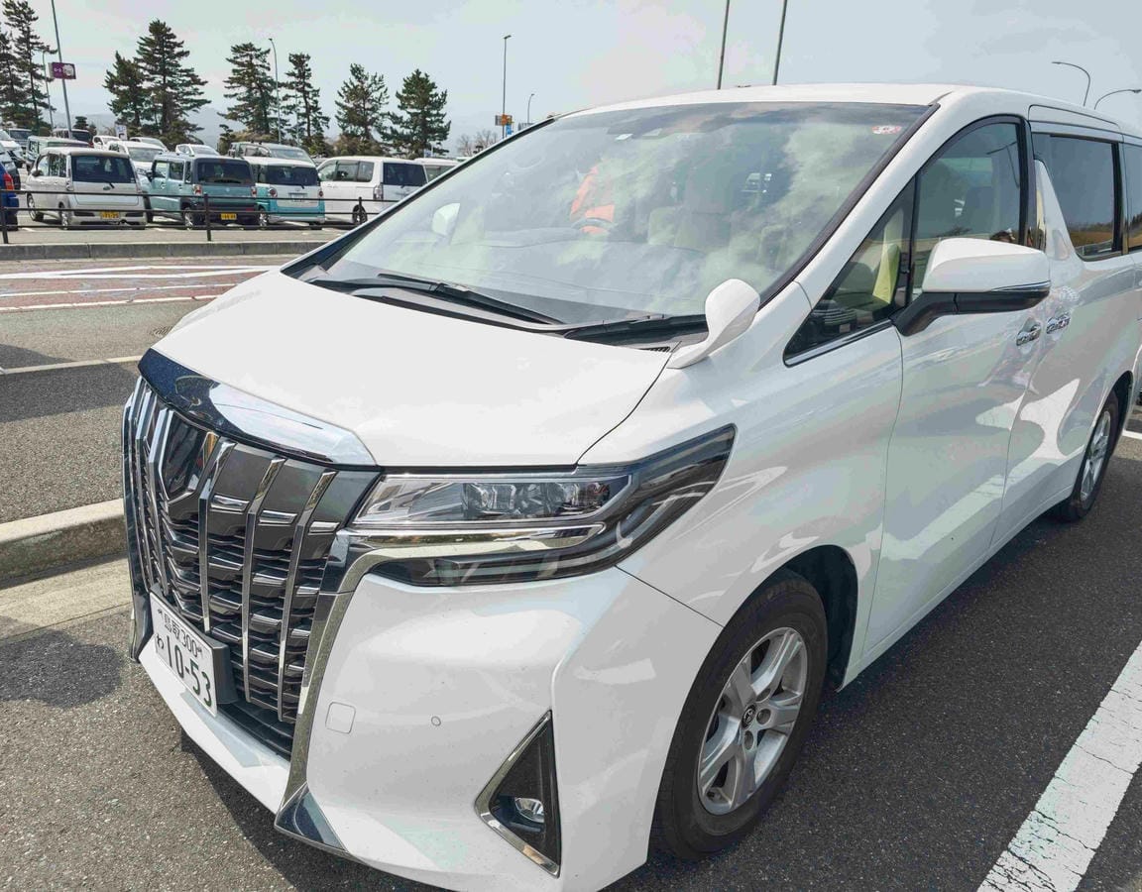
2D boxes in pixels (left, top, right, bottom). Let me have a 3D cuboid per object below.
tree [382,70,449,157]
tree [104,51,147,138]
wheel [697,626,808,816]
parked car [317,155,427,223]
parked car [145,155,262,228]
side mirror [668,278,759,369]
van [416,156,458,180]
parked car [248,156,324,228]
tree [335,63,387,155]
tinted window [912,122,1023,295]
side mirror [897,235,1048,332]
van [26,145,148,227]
[{"bbox_3d":[-13.546,-27.907,69.470,5.809,9.403,5.809,0,19,-11],"label":"tree"},{"bbox_3d":[-28.551,-21.331,50.789,2.479,7.295,2.479,-6,21,-27],"label":"tree"},{"bbox_3d":[0.346,0.591,1.817,0.180,0.440,0.440,19,24,41],"label":"wheel"},{"bbox_3d":[-6.322,-7.883,24.326,1.700,1.850,4.600,-13,25,-41],"label":"parked car"},{"bbox_3d":[-9.036,-6.180,19.123,3.395,1.670,1.475,20,25,41],"label":"parked car"},{"bbox_3d":[0.288,-0.224,1.500,0.140,0.190,0.145,-15,25,-43],"label":"side mirror"},{"bbox_3d":[-3.827,-8.196,25.320,4.400,1.850,1.720,20,24,41],"label":"van"},{"bbox_3d":[-7.679,-6.414,20.005,1.475,1.655,3.395,-15,25,-43],"label":"parked car"},{"bbox_3d":[-17.658,-27.128,66.635,4.206,9.271,4.206,-2,19,-14],"label":"tree"},{"bbox_3d":[1.081,-0.665,2.126,0.930,0.520,0.100,-15,8,-43],"label":"tinted window"},{"bbox_3d":[0.888,-0.356,1.751,0.220,0.210,0.280,-15,25,-43],"label":"side mirror"},{"bbox_3d":[-10.742,-5.677,17.308,3.395,1.650,1.475,19,24,40],"label":"van"}]

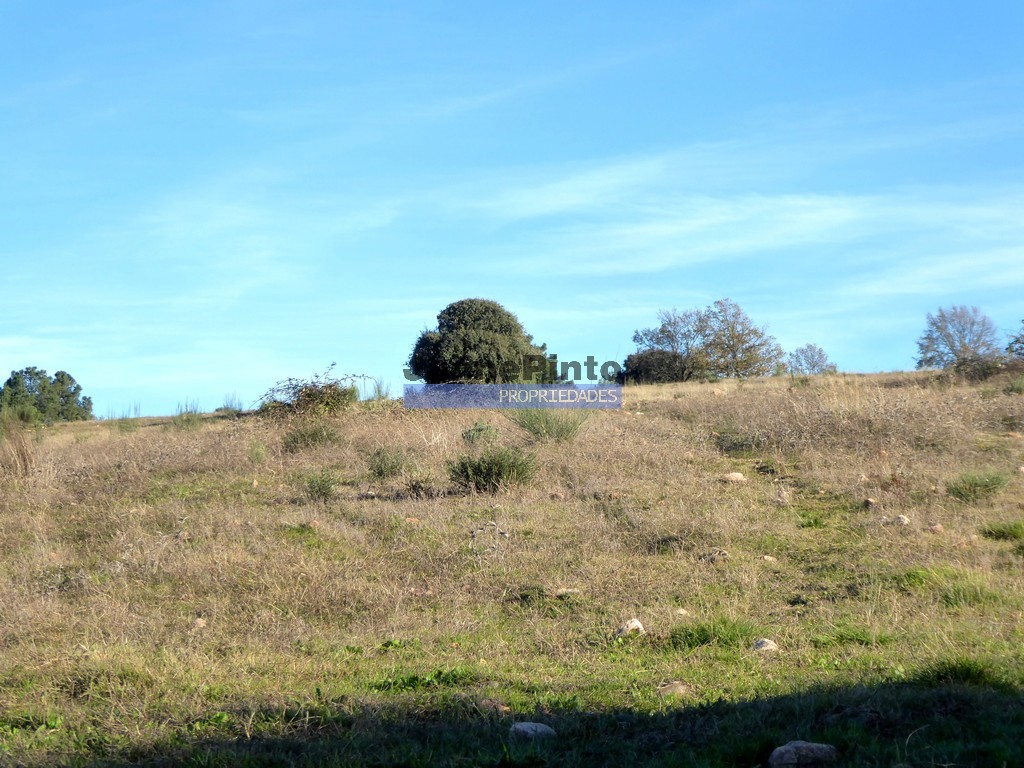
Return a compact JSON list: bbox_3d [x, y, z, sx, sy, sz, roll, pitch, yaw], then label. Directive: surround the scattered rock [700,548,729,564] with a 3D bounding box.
[{"bbox_3d":[1.497,1.282,20.000,0.223,0.119,0.167,0,-3,0],"label":"scattered rock"}]

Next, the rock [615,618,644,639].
[{"bbox_3d":[0.646,1.344,14.800,0.165,0.110,0.132,0,-3,0],"label":"rock"}]

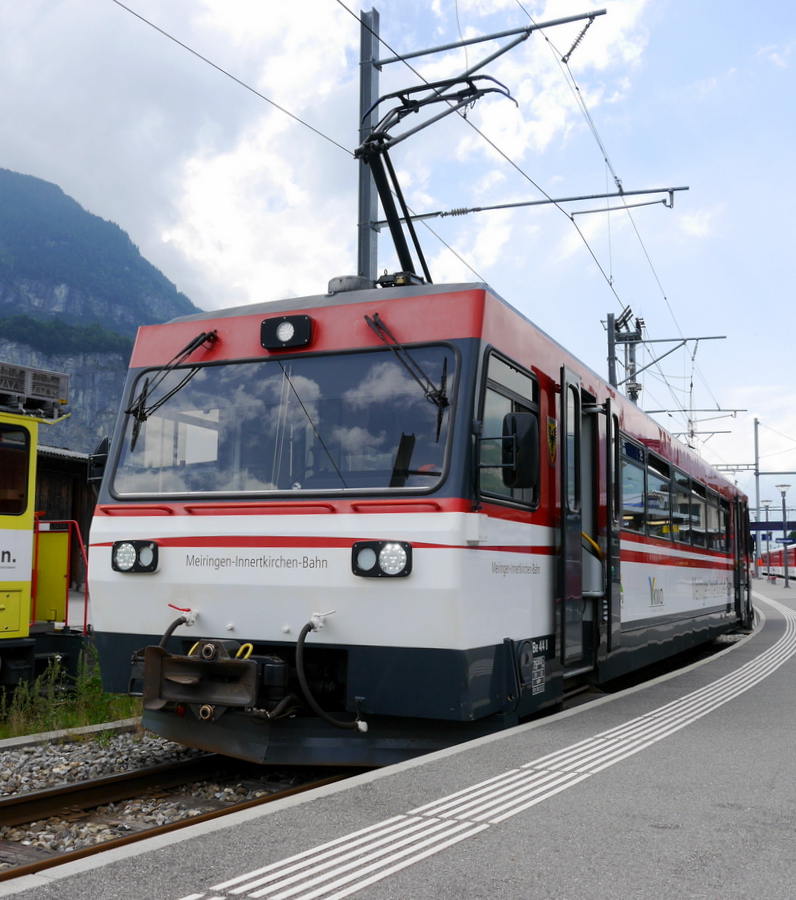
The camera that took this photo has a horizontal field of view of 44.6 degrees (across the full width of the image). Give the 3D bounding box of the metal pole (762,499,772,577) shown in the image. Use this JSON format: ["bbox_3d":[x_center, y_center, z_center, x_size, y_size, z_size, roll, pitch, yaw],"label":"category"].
[{"bbox_3d":[25.109,6.125,65.823,0.200,5.270,0.200,1,-7,0],"label":"metal pole"}]

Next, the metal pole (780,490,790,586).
[{"bbox_3d":[20.016,4.541,50.118,0.190,5.120,0.190,1,-7,0],"label":"metal pole"}]

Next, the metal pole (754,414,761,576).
[{"bbox_3d":[26.812,3.610,72.241,0.260,12.000,0.260,1,-7,0],"label":"metal pole"}]

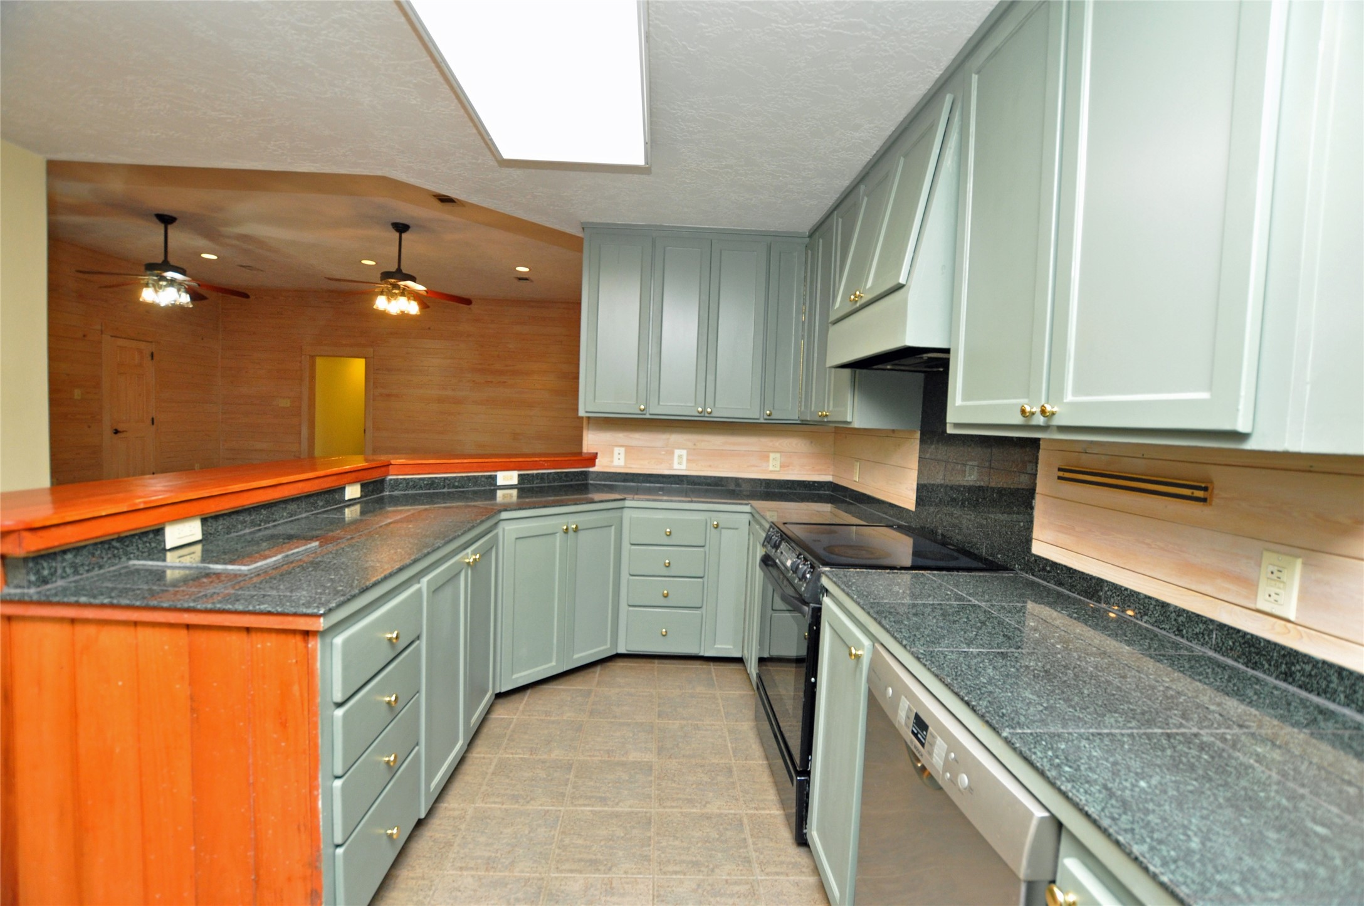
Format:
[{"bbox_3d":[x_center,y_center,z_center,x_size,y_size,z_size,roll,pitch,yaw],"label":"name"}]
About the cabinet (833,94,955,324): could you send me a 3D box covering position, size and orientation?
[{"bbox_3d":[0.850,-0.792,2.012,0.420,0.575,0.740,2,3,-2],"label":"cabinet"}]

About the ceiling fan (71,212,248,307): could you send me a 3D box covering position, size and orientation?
[{"bbox_3d":[-5.064,-1.896,5.567,1.290,0.900,1.290,2,3,-2],"label":"ceiling fan"}]

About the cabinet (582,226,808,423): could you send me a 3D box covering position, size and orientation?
[{"bbox_3d":[0.064,-0.765,3.471,1.325,1.130,0.310,2,3,-2],"label":"cabinet"}]

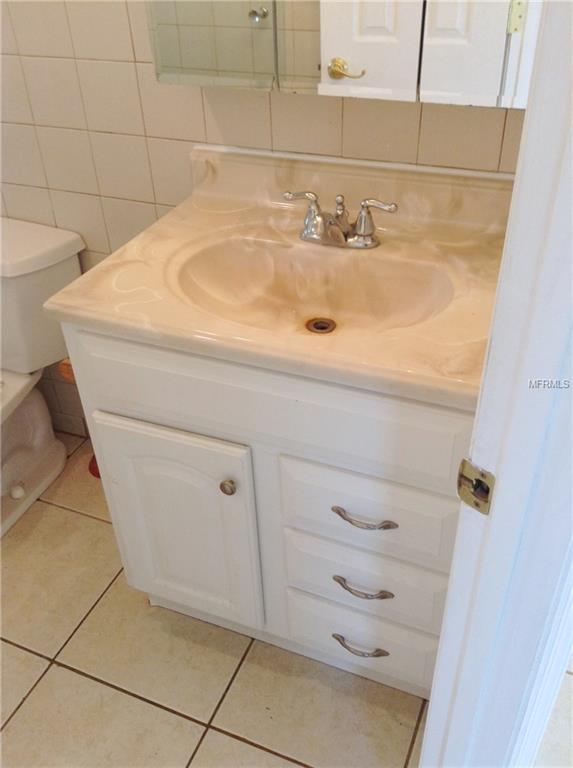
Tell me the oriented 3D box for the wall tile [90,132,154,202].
[{"bbox_3d":[-0.378,-0.502,1.694,0.152,0.152,0.008,13,38,20],"label":"wall tile"}]

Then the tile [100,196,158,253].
[{"bbox_3d":[-0.374,-0.378,1.784,0.152,0.152,0.008,13,38,20],"label":"tile"}]

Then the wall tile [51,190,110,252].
[{"bbox_3d":[-0.515,-0.410,1.835,0.152,0.152,0.008,13,38,20],"label":"wall tile"}]

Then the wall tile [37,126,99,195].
[{"bbox_3d":[-0.519,-0.534,1.746,0.152,0.152,0.008,13,38,20],"label":"wall tile"}]

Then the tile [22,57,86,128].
[{"bbox_3d":[-0.524,-0.659,1.656,0.152,0.152,0.008,13,38,20],"label":"tile"}]

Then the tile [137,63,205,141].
[{"bbox_3d":[-0.241,-0.595,1.552,0.152,0.152,0.008,13,38,20],"label":"tile"}]

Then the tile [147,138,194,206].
[{"bbox_3d":[-0.237,-0.470,1.642,0.152,0.152,0.008,13,38,20],"label":"tile"}]

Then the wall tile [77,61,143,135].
[{"bbox_3d":[-0.383,-0.627,1.604,0.152,0.152,0.008,13,38,20],"label":"wall tile"}]

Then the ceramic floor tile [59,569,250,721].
[{"bbox_3d":[-0.269,0.571,1.768,0.406,0.009,0.406,13,38,20],"label":"ceramic floor tile"}]

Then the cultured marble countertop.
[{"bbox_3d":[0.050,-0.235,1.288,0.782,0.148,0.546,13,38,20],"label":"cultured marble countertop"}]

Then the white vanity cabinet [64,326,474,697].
[{"bbox_3d":[0.066,0.164,1.585,0.745,0.847,0.532,13,38,20],"label":"white vanity cabinet"}]

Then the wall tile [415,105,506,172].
[{"bbox_3d":[0.323,-0.467,1.346,0.152,0.152,0.008,13,38,20],"label":"wall tile"}]

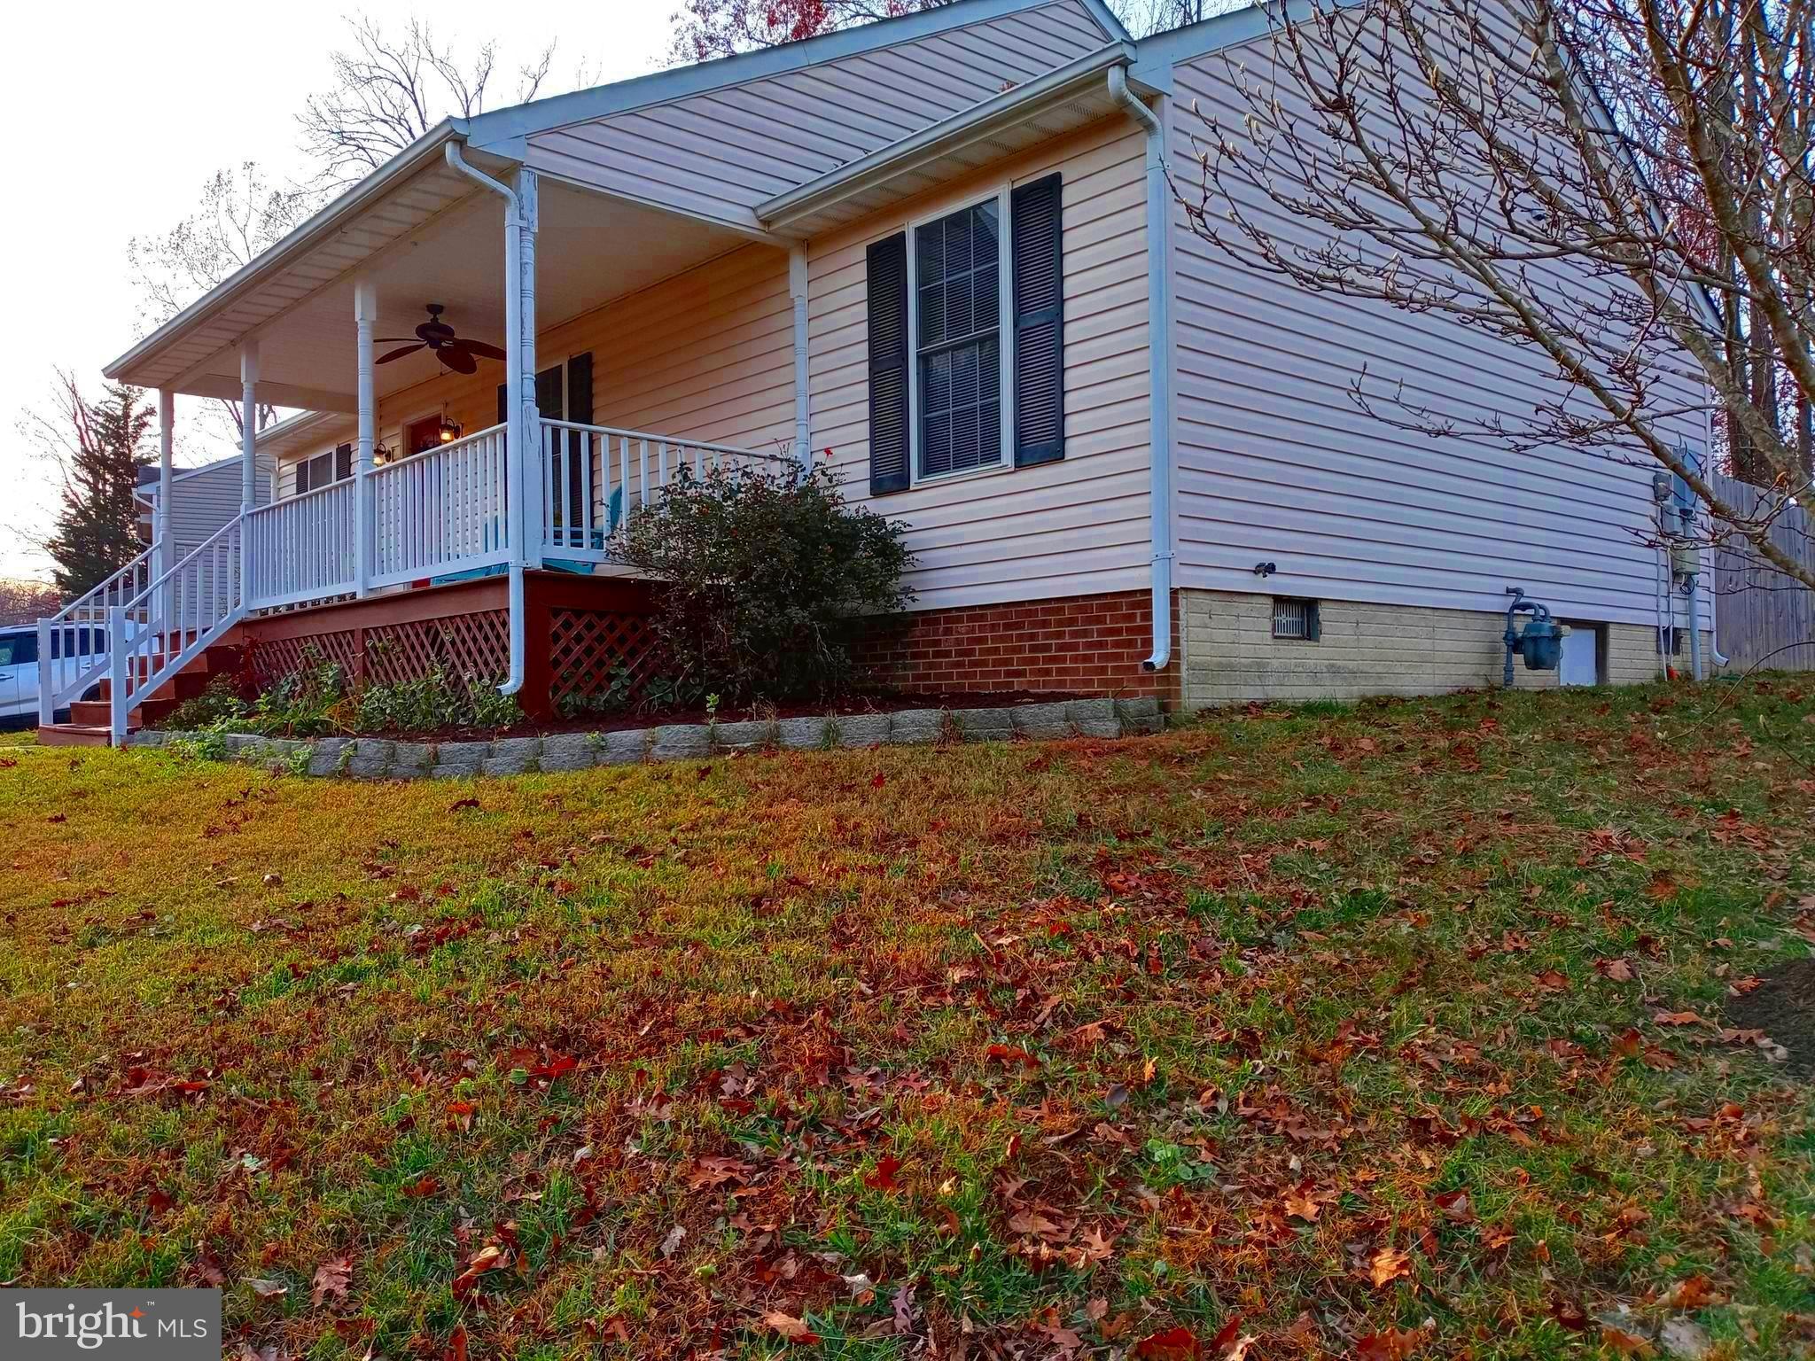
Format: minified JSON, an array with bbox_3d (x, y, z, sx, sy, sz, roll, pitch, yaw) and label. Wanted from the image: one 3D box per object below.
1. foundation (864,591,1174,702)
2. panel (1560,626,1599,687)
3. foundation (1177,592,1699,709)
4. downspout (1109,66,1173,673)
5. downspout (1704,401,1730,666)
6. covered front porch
[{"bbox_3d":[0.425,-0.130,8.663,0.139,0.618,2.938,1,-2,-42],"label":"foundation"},{"bbox_3d":[4.972,-0.171,10.943,0.767,0.443,0.045,1,-2,-42],"label":"panel"},{"bbox_3d":[4.100,-0.131,10.162,7.411,0.618,0.199,1,-2,-42],"label":"foundation"},{"bbox_3d":[1.189,-1.570,7.433,0.388,3.058,0.085,1,-2,-42],"label":"downspout"},{"bbox_3d":[7.032,-1.438,12.776,0.369,2.639,0.080,1,-2,-42],"label":"downspout"},{"bbox_3d":[-4.196,-1.259,11.345,3.088,3.416,7.211,1,-2,-42],"label":"covered front porch"}]

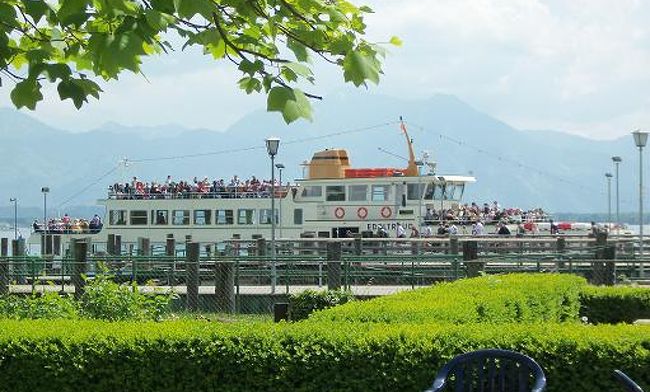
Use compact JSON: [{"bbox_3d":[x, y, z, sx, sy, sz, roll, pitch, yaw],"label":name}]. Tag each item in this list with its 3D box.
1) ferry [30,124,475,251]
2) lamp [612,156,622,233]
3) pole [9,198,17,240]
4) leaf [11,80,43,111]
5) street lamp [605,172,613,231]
[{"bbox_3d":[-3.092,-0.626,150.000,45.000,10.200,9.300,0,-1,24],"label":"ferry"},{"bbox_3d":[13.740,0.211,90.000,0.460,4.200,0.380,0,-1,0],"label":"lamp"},{"bbox_3d":[-26.843,2.153,165.000,0.600,3.880,0.350,0,-1,-11],"label":"pole"},{"bbox_3d":[-1.059,-0.360,6.800,0.115,0.115,0.060,0,-1,0],"label":"leaf"},{"bbox_3d":[16.276,0.861,110.000,0.430,4.420,0.430,0,-1,0],"label":"street lamp"}]

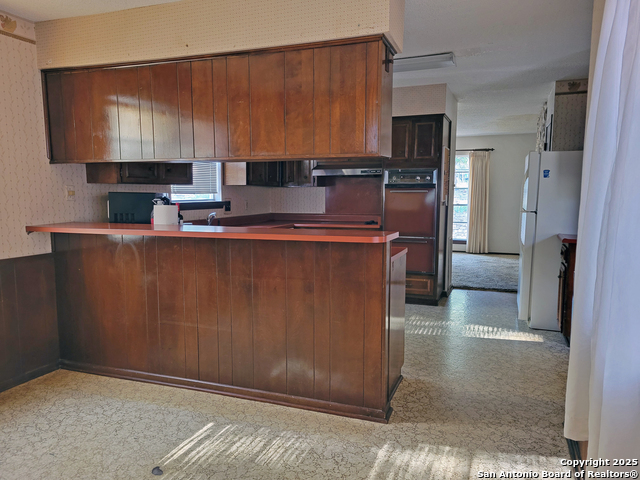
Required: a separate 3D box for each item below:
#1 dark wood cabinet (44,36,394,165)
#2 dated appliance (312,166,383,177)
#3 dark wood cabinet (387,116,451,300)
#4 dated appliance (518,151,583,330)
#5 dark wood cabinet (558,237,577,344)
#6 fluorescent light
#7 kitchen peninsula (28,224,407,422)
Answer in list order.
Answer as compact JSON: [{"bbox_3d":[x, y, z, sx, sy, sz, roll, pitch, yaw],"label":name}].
[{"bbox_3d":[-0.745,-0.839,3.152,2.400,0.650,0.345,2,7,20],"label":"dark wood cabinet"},{"bbox_3d":[0.429,-0.863,6.009,0.910,0.135,0.460,2,7,20],"label":"dated appliance"},{"bbox_3d":[1.099,-0.338,5.575,0.670,2.070,0.620,2,7,20],"label":"dark wood cabinet"},{"bbox_3d":[2.372,-0.014,4.665,0.750,1.635,0.740,2,7,20],"label":"dated appliance"},{"bbox_3d":[2.357,0.425,4.072,0.610,0.905,0.460,2,7,20],"label":"dark wood cabinet"},{"bbox_3d":[0.552,-1.522,4.204,1.220,0.085,0.220,2,7,20],"label":"fluorescent light"},{"bbox_3d":[-0.648,0.434,3.452,2.435,1.060,0.770,2,7,20],"label":"kitchen peninsula"}]

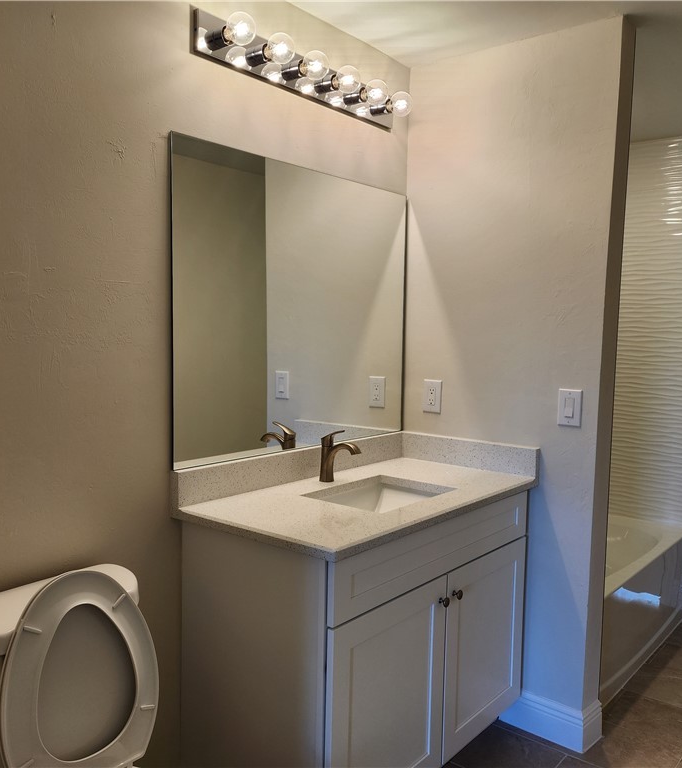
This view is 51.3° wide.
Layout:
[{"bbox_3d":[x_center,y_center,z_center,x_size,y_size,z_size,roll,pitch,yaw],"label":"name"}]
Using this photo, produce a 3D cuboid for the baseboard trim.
[{"bbox_3d":[0.740,1.152,2.515,0.315,0.145,0.148,5,6,40],"label":"baseboard trim"}]

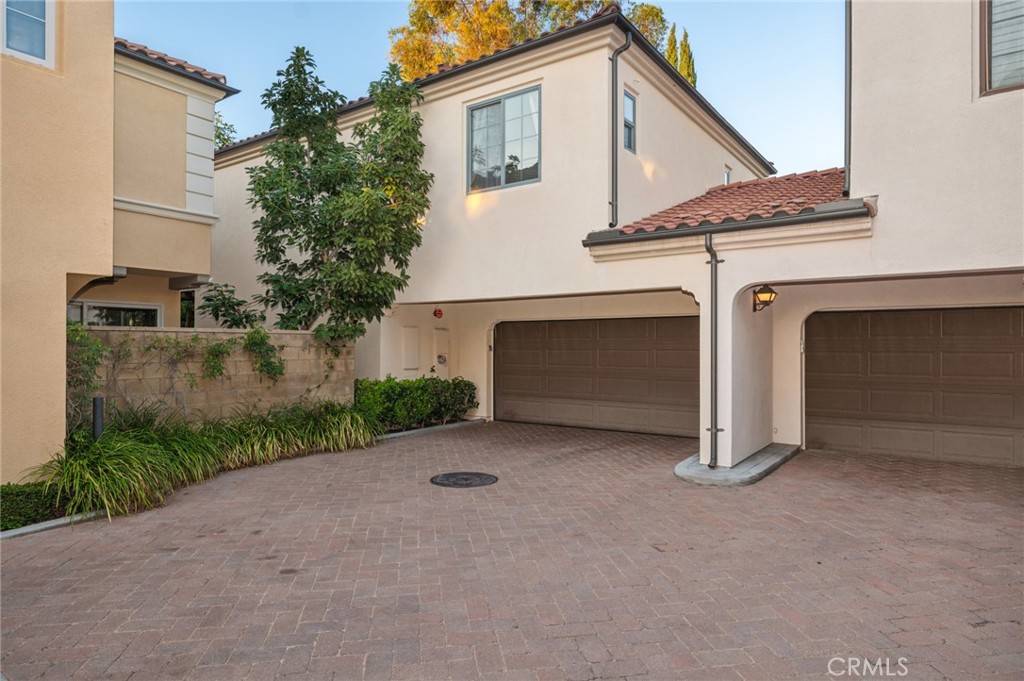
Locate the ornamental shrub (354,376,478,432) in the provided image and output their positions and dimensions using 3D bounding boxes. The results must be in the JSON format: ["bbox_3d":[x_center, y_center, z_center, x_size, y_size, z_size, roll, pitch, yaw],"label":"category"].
[{"bbox_3d":[-1.944,1.250,12.078,0.950,0.950,3.000,0,0,35],"label":"ornamental shrub"}]

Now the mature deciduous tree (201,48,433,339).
[{"bbox_3d":[-3.429,-1.750,10.494,3.400,7.050,2.900,0,0,35],"label":"mature deciduous tree"}]

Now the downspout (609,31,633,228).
[{"bbox_3d":[1.589,-3.070,8.717,0.300,2.880,0.170,0,0,35],"label":"downspout"}]

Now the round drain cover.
[{"bbox_3d":[-0.600,1.775,7.540,0.855,0.040,0.855,0,0,0],"label":"round drain cover"}]

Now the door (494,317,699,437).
[{"bbox_3d":[1.615,0.670,11.660,4.870,2.150,0.080,0,0,35],"label":"door"}]

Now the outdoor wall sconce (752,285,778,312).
[{"bbox_3d":[3.666,-0.610,8.648,0.280,0.400,0.235,0,0,35],"label":"outdoor wall sconce"}]

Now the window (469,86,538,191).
[{"bbox_3d":[-0.152,-3.300,9.957,1.530,1.540,0.100,0,0,35],"label":"window"}]

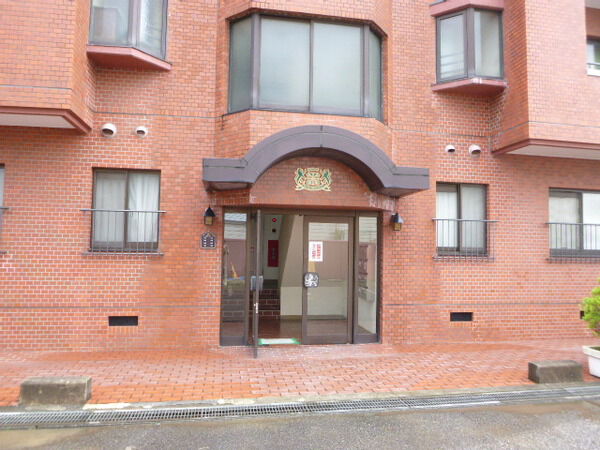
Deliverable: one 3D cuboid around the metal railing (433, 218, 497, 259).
[{"bbox_3d":[2.752,0.245,7.214,1.166,0.643,0.110,1,-4,-10],"label":"metal railing"}]

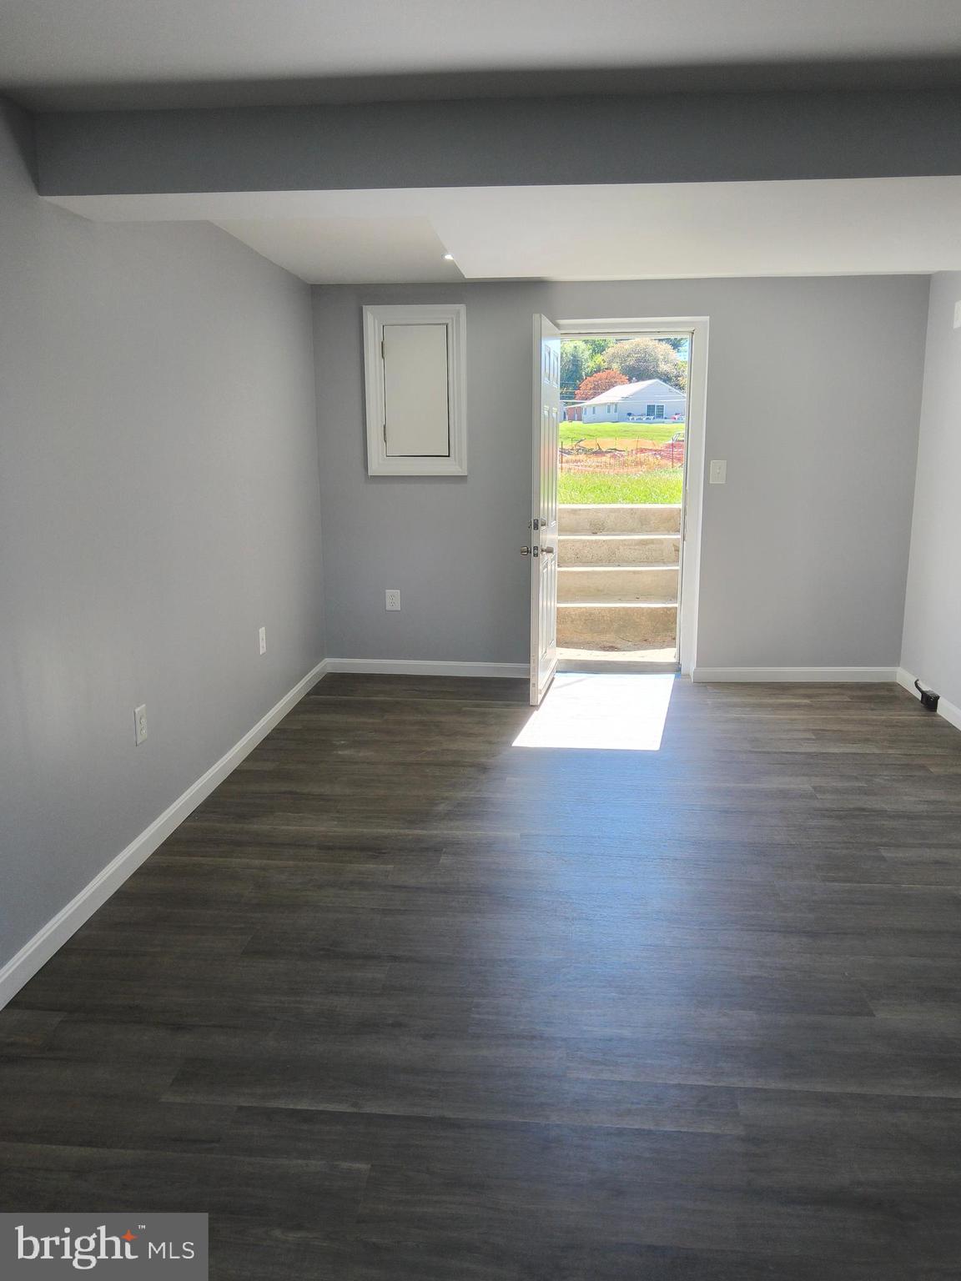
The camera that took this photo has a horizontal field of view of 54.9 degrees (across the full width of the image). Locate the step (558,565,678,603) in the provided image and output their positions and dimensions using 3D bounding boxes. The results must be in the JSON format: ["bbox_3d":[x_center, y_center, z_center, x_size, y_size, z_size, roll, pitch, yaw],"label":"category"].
[{"bbox_3d":[0.982,-0.402,6.607,1.000,0.237,0.250,1,11,5],"label":"step"}]

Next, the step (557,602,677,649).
[{"bbox_3d":[0.958,-0.107,6.447,1.000,0.289,0.240,1,11,5],"label":"step"}]

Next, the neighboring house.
[{"bbox_3d":[14.782,-23.791,93.388,7.600,4.146,11.000,-4,12,-18],"label":"neighboring house"}]

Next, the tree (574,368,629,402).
[{"bbox_3d":[13.178,-26.526,100.766,5.771,5.914,5.771,0,11,0],"label":"tree"}]

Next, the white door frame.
[{"bbox_3d":[0.865,-0.800,5.481,0.884,2.091,0.130,1,11,5],"label":"white door frame"}]

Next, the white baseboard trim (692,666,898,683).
[{"bbox_3d":[1.881,0.206,5.512,1.223,0.090,0.016,0,11,2],"label":"white baseboard trim"}]

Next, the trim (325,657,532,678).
[{"bbox_3d":[-0.281,0.174,5.755,1.417,0.090,0.016,1,11,7],"label":"trim"}]

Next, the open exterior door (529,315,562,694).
[{"bbox_3d":[0.369,-0.717,5.187,0.050,2.010,0.790,2,12,12],"label":"open exterior door"}]

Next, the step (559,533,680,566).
[{"bbox_3d":[1.011,-0.660,6.805,1.000,0.197,0.260,1,11,5],"label":"step"}]

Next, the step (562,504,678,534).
[{"bbox_3d":[1.044,-0.912,7.040,1.000,0.201,0.280,1,11,5],"label":"step"}]

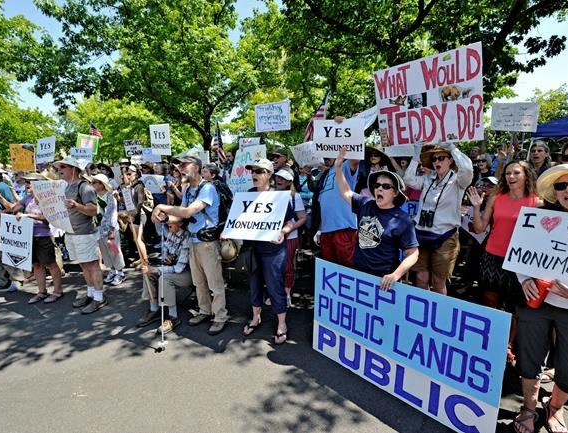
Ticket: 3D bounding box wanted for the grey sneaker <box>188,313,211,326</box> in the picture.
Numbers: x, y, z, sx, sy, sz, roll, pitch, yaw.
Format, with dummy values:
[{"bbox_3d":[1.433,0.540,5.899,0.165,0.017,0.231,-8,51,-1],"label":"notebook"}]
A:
[{"bbox_3d":[-0.931,1.123,3.360,0.105,0.110,0.290,5,10,34],"label":"grey sneaker"}]

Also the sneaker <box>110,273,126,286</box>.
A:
[{"bbox_3d":[-2.397,0.895,4.458,0.100,0.110,0.280,1,11,10],"label":"sneaker"}]

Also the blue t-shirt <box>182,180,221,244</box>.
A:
[{"bbox_3d":[-0.860,-0.041,3.160,0.450,0.650,0.310,5,10,35],"label":"blue t-shirt"}]

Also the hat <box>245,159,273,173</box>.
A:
[{"bbox_3d":[-0.224,-0.466,2.860,0.190,0.140,0.260,8,6,44],"label":"hat"}]

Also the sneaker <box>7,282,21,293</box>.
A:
[{"bbox_3d":[-3.712,0.951,4.223,0.105,0.105,0.275,4,11,22],"label":"sneaker"}]

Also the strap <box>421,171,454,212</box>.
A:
[{"bbox_3d":[1.309,-0.220,2.600,0.220,0.370,0.180,-7,11,-38],"label":"strap"}]

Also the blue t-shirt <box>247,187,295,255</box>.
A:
[{"bbox_3d":[-0.131,0.039,2.980,0.460,0.640,0.290,3,9,25],"label":"blue t-shirt"}]

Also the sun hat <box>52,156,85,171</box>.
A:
[{"bbox_3d":[-2.436,-0.593,3.468,0.310,0.130,0.300,2,7,-37],"label":"sun hat"}]

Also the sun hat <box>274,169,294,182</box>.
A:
[{"bbox_3d":[0.000,-0.460,3.401,0.190,0.120,0.260,9,14,41],"label":"sun hat"}]

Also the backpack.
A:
[{"bbox_3d":[-0.697,-0.055,3.056,0.360,0.560,0.330,-6,12,-27],"label":"backpack"}]

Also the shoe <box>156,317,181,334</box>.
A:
[{"bbox_3d":[-1.192,1.121,3.190,0.105,0.110,0.290,9,14,41],"label":"shoe"}]

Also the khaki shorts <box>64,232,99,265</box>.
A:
[{"bbox_3d":[-2.411,0.390,3.680,0.410,0.400,0.340,4,10,28],"label":"khaki shorts"}]

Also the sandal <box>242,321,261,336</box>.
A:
[{"bbox_3d":[-0.324,1.142,3.174,0.095,0.060,0.260,6,12,31],"label":"sandal"}]

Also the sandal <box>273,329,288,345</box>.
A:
[{"bbox_3d":[-0.019,1.164,3.041,0.095,0.060,0.250,2,11,11],"label":"sandal"}]

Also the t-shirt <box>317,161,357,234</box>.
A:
[{"bbox_3d":[0.620,-0.196,3.250,0.480,0.740,0.280,-6,12,-27],"label":"t-shirt"}]

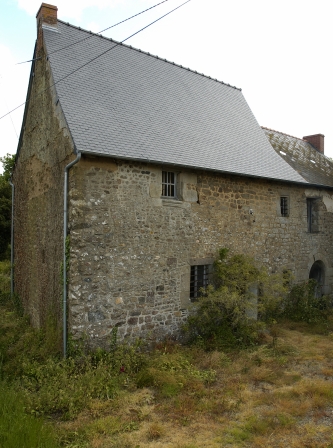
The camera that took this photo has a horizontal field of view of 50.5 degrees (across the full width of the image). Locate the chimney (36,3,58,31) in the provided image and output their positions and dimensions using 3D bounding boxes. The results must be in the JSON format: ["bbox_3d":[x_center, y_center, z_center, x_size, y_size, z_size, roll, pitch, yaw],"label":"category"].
[{"bbox_3d":[-3.680,-6.199,10.909,0.480,0.790,0.600,2,-3,-36],"label":"chimney"}]

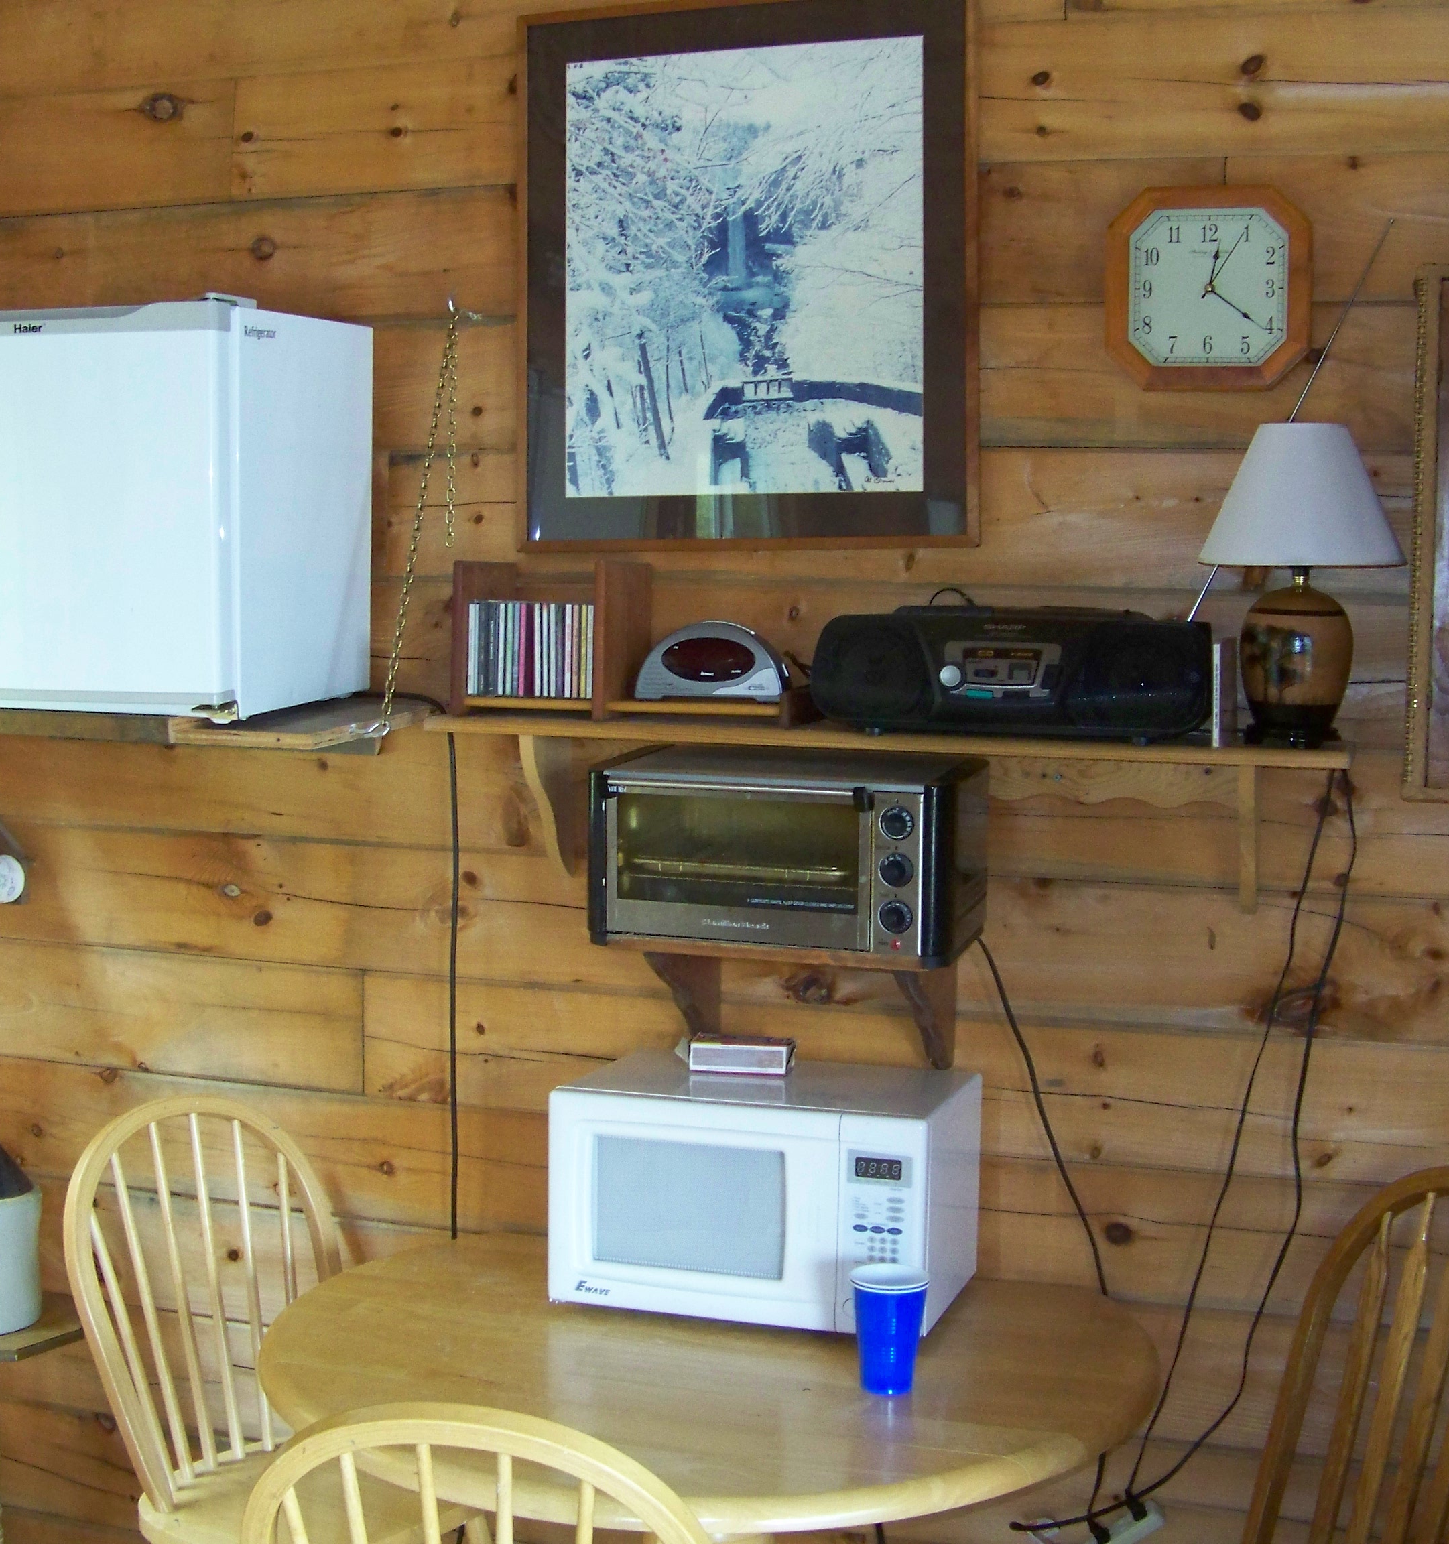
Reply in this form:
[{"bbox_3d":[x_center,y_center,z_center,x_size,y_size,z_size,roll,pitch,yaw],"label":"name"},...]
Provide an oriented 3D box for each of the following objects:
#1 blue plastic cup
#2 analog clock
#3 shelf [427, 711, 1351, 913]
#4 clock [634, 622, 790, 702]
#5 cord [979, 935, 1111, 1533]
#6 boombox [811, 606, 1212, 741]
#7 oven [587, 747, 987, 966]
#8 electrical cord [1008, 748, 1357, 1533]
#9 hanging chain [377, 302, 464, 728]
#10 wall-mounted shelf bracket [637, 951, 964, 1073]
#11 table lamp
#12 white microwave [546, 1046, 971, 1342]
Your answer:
[{"bbox_3d":[0.181,0.609,2.331,0.090,0.126,0.090,1,4,0],"label":"blue plastic cup"},{"bbox_3d":[0.611,-0.612,2.714,0.253,0.253,0.040,2,4,18],"label":"analog clock"},{"bbox_3d":[0.197,0.056,2.800,1.190,0.218,0.210,2,4,18],"label":"shelf"},{"bbox_3d":[-0.006,-0.145,2.817,0.203,0.100,0.090,2,4,18],"label":"clock"},{"bbox_3d":[0.415,0.622,2.806,0.210,0.800,0.080,2,4,18],"label":"cord"},{"bbox_3d":[0.369,-0.124,2.690,0.480,0.156,0.210,2,4,18],"label":"boombox"},{"bbox_3d":[0.090,0.102,2.725,0.447,0.220,0.320,2,4,18],"label":"oven"},{"bbox_3d":[0.585,0.507,2.763,0.408,1.042,0.080,2,4,18],"label":"electrical cord"},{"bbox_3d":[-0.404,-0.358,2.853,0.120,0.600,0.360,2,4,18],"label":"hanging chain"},{"bbox_3d":[0.102,0.311,2.771,0.350,0.190,0.315,2,4,18],"label":"wall-mounted shelf bracket"},{"bbox_3d":[0.691,-0.225,2.562,0.252,0.380,0.252,2,4,18],"label":"table lamp"},{"bbox_3d":[0.059,0.516,2.662,0.464,0.266,0.320,2,4,18],"label":"white microwave"}]

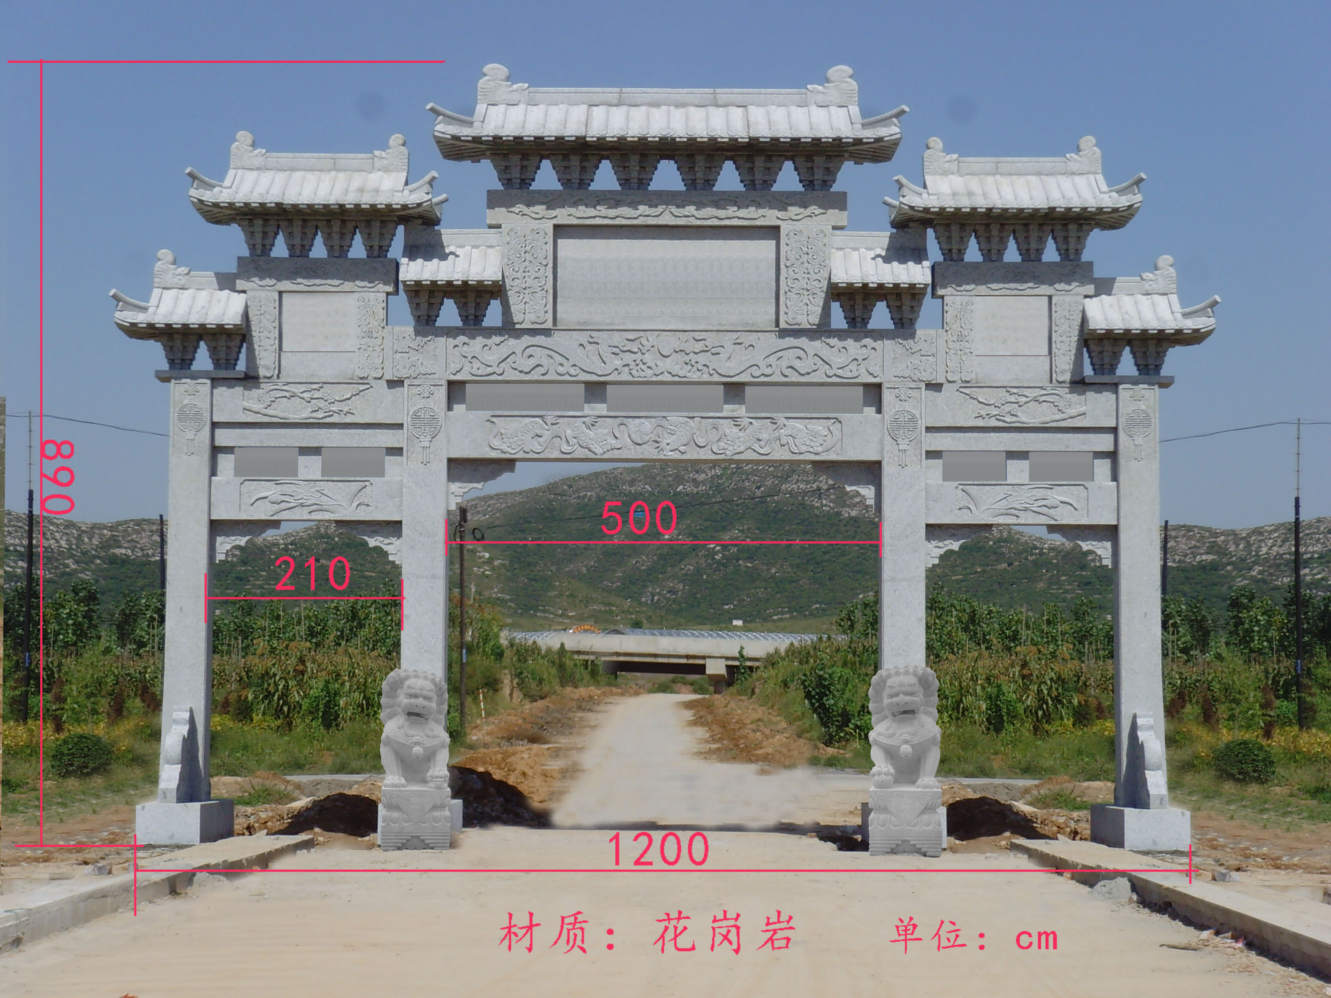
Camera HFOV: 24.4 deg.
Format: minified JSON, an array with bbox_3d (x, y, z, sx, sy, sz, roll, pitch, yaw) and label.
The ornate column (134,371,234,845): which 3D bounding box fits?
[{"bbox_3d":[-5.547,1.279,35.596,0.714,5.309,2.500,0,-4,0],"label":"ornate column"}]

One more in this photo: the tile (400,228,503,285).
[{"bbox_3d":[-2.457,-2.779,35.882,1.181,0.769,1.400,0,-4,0],"label":"tile"}]

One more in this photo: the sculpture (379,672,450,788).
[{"bbox_3d":[-2.741,2.508,33.648,0.762,1.294,0.880,0,-4,0],"label":"sculpture"}]

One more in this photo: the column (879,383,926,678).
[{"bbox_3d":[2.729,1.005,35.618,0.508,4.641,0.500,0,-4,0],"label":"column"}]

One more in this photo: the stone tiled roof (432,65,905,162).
[{"bbox_3d":[0.030,-4.516,36.005,5.473,1.145,1.700,0,-4,0],"label":"stone tiled roof"}]

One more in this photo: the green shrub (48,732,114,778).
[{"bbox_3d":[-10.429,4.555,54.896,1.169,0.775,1.150,0,-4,0],"label":"green shrub"}]

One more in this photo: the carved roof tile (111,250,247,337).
[{"bbox_3d":[-5.537,-2.369,35.228,1.500,0.950,1.400,0,-4,0],"label":"carved roof tile"}]

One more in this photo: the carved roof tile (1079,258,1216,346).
[{"bbox_3d":[5.549,-2.298,35.852,1.557,1.050,1.500,0,-4,0],"label":"carved roof tile"}]

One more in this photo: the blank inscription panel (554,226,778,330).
[{"bbox_3d":[0.006,-2.552,35.663,2.599,1.211,0.150,0,-4,0],"label":"blank inscription panel"}]

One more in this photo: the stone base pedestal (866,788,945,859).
[{"bbox_3d":[2.538,3.449,32.957,0.791,0.716,0.920,0,-4,0],"label":"stone base pedestal"}]

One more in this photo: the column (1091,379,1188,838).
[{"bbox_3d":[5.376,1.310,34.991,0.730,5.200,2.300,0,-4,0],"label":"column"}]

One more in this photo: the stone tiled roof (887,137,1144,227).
[{"bbox_3d":[4.069,-3.708,35.950,2.843,1.068,1.600,0,-4,0],"label":"stone tiled roof"}]

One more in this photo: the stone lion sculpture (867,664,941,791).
[{"bbox_3d":[2.572,2.446,33.051,0.776,1.327,0.880,0,-4,0],"label":"stone lion sculpture"}]

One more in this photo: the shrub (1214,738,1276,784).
[{"bbox_3d":[10.325,4.675,54.815,1.070,0.800,1.070,0,-4,0],"label":"shrub"}]

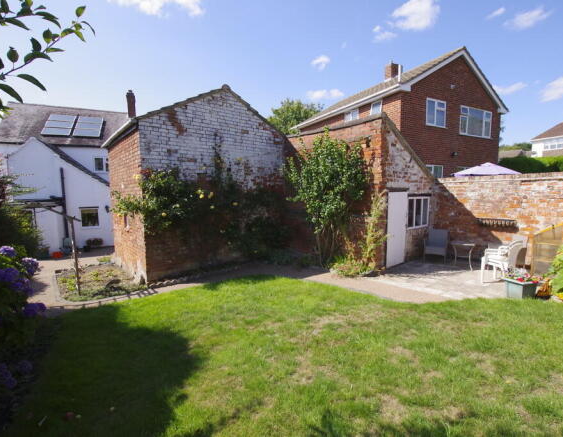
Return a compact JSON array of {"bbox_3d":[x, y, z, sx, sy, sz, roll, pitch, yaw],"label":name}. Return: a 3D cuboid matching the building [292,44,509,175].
[{"bbox_3d":[5.623,-3.854,14.727,7.400,7.200,7.800,-3,5,-28],"label":"building"}]

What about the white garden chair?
[{"bbox_3d":[4.358,0.829,5.292,0.560,0.900,0.600,-4,6,-38],"label":"white garden chair"}]

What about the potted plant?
[{"bbox_3d":[4.232,1.094,4.765,0.450,0.450,0.400,-2,5,-23],"label":"potted plant"}]

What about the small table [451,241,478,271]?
[{"bbox_3d":[4.375,0.891,6.521,0.570,0.570,0.570,-4,6,-40],"label":"small table"}]

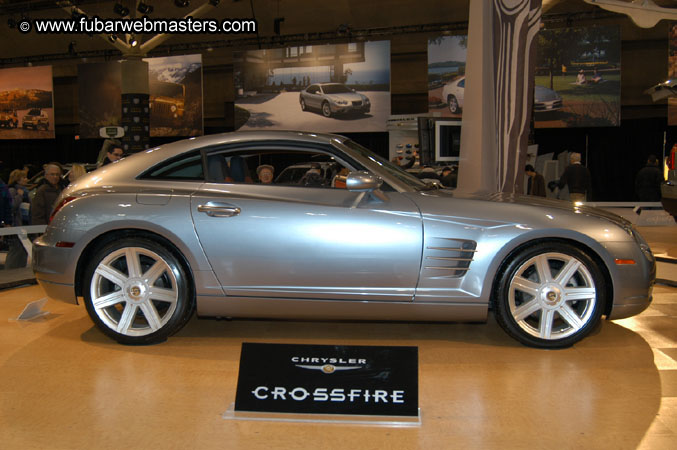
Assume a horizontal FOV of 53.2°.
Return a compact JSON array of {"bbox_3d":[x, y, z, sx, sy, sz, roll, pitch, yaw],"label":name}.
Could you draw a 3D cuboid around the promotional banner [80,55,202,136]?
[{"bbox_3d":[-7.867,-4.977,26.610,6.000,3.050,0.050,1,3,22],"label":"promotional banner"}]

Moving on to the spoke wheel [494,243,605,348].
[{"bbox_3d":[1.207,0.386,3.903,0.640,0.640,0.230,0,3,4],"label":"spoke wheel"}]

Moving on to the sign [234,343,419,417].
[{"bbox_3d":[-0.045,0.613,2.695,0.720,0.280,0.030,0,-27,6],"label":"sign"}]

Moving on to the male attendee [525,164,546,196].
[{"bbox_3d":[3.950,-0.400,13.500,0.420,1.600,0.500,-1,2,-7],"label":"male attendee"}]

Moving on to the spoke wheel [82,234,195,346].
[{"bbox_3d":[-1.186,0.386,4.088,0.660,0.660,0.250,0,3,4],"label":"spoke wheel"}]

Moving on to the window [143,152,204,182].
[{"bbox_3d":[-1.020,-0.366,4.157,0.380,0.185,0.090,0,3,4],"label":"window"}]

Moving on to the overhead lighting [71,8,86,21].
[{"bbox_3d":[-5.767,-4.669,15.000,0.270,0.270,0.360,-4,31,-42],"label":"overhead lighting"}]

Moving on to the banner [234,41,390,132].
[{"bbox_3d":[-1.042,-4.751,23.880,6.000,3.050,0.050,1,3,22],"label":"banner"}]

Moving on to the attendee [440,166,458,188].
[{"bbox_3d":[2.430,-0.430,14.500,0.420,1.620,0.500,-2,3,-37],"label":"attendee"}]

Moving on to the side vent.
[{"bbox_3d":[0.640,0.191,3.863,0.290,0.225,0.060,0,3,4],"label":"side vent"}]

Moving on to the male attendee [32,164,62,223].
[{"bbox_3d":[-3.477,0.074,8.217,0.520,1.660,0.320,-2,4,-25],"label":"male attendee"}]

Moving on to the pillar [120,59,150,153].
[{"bbox_3d":[-5.314,-2.030,17.909,0.760,4.750,0.760,0,3,0],"label":"pillar"}]

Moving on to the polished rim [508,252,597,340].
[{"bbox_3d":[1.206,0.399,3.875,0.490,0.490,0.190,0,2,5],"label":"polished rim"}]

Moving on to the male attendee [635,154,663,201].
[{"bbox_3d":[5.769,-0.410,12.601,0.520,1.800,0.320,0,3,6],"label":"male attendee"}]

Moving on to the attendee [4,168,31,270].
[{"bbox_3d":[-4.600,0.020,9.800,0.360,1.620,0.460,0,2,-6],"label":"attendee"}]

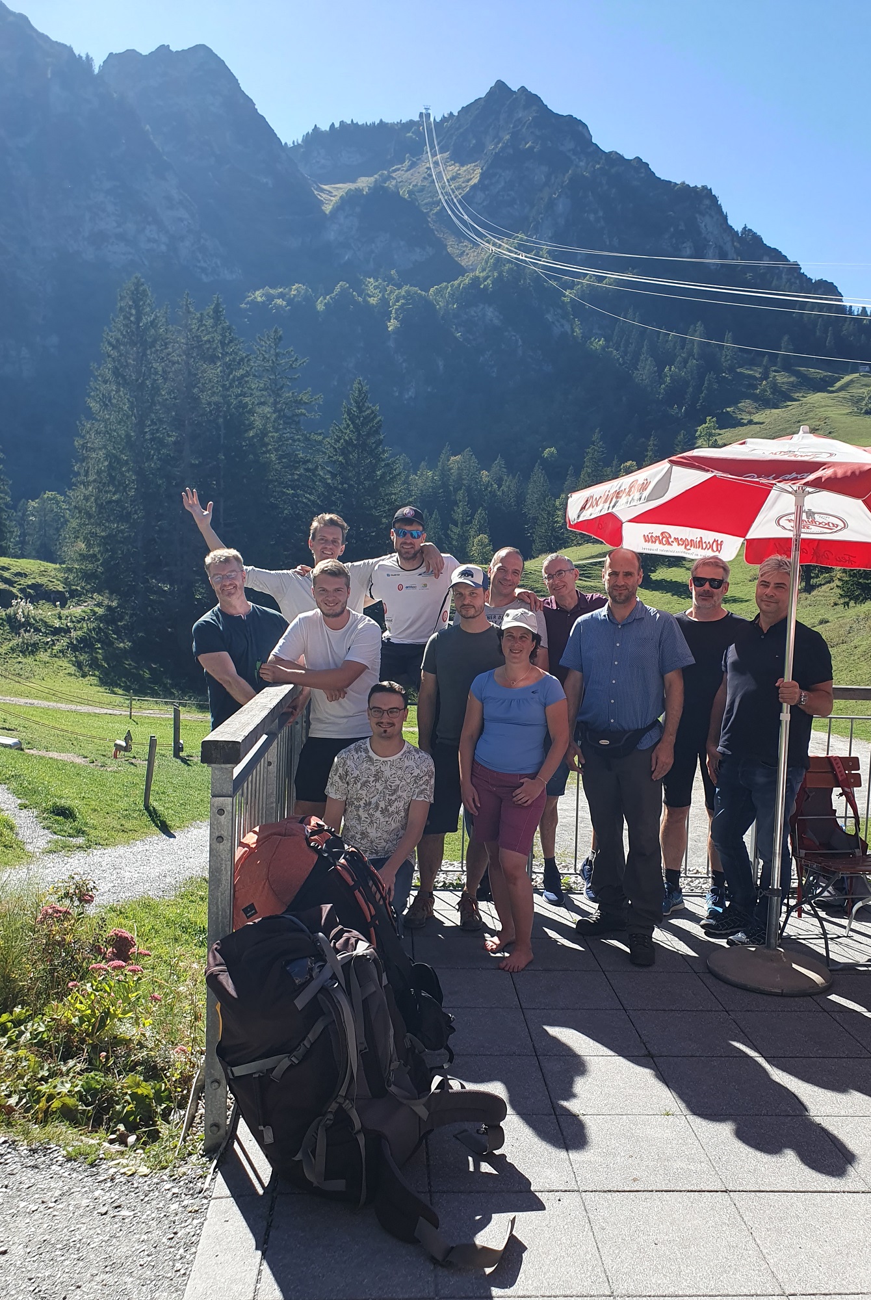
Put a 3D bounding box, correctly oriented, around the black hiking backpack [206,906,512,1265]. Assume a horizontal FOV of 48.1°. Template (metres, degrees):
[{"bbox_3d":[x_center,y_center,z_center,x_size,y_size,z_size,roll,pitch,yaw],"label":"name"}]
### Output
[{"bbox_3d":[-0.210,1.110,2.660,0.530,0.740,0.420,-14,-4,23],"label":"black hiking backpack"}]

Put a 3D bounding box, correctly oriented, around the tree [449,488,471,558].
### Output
[{"bbox_3d":[4.868,-25.049,195.000,4.665,14.198,4.665,2,2,0],"label":"tree"}]

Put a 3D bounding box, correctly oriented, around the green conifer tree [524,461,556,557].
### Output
[{"bbox_3d":[20.993,-27.889,195.000,6.491,19.066,6.491,2,2,0],"label":"green conifer tree"}]

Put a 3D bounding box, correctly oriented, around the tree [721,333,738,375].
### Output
[{"bbox_3d":[120.241,-121.489,400.000,7.073,17.891,7.073,2,2,0],"label":"tree"}]

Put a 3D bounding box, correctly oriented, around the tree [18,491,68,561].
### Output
[{"bbox_3d":[-50.252,-15.472,125.000,6.501,9.751,6.501,2,2,0],"label":"tree"}]

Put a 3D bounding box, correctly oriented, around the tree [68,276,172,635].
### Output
[{"bbox_3d":[-24.183,-14.822,75.000,8.191,27.694,8.191,2,2,0],"label":"tree"}]

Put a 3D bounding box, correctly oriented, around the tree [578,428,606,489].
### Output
[{"bbox_3d":[41.783,-49.761,260.000,7.572,18.660,7.572,2,2,0],"label":"tree"}]

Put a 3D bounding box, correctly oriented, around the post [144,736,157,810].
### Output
[{"bbox_3d":[-3.793,1.636,13.000,0.110,1.000,0.110,2,2,0],"label":"post"}]

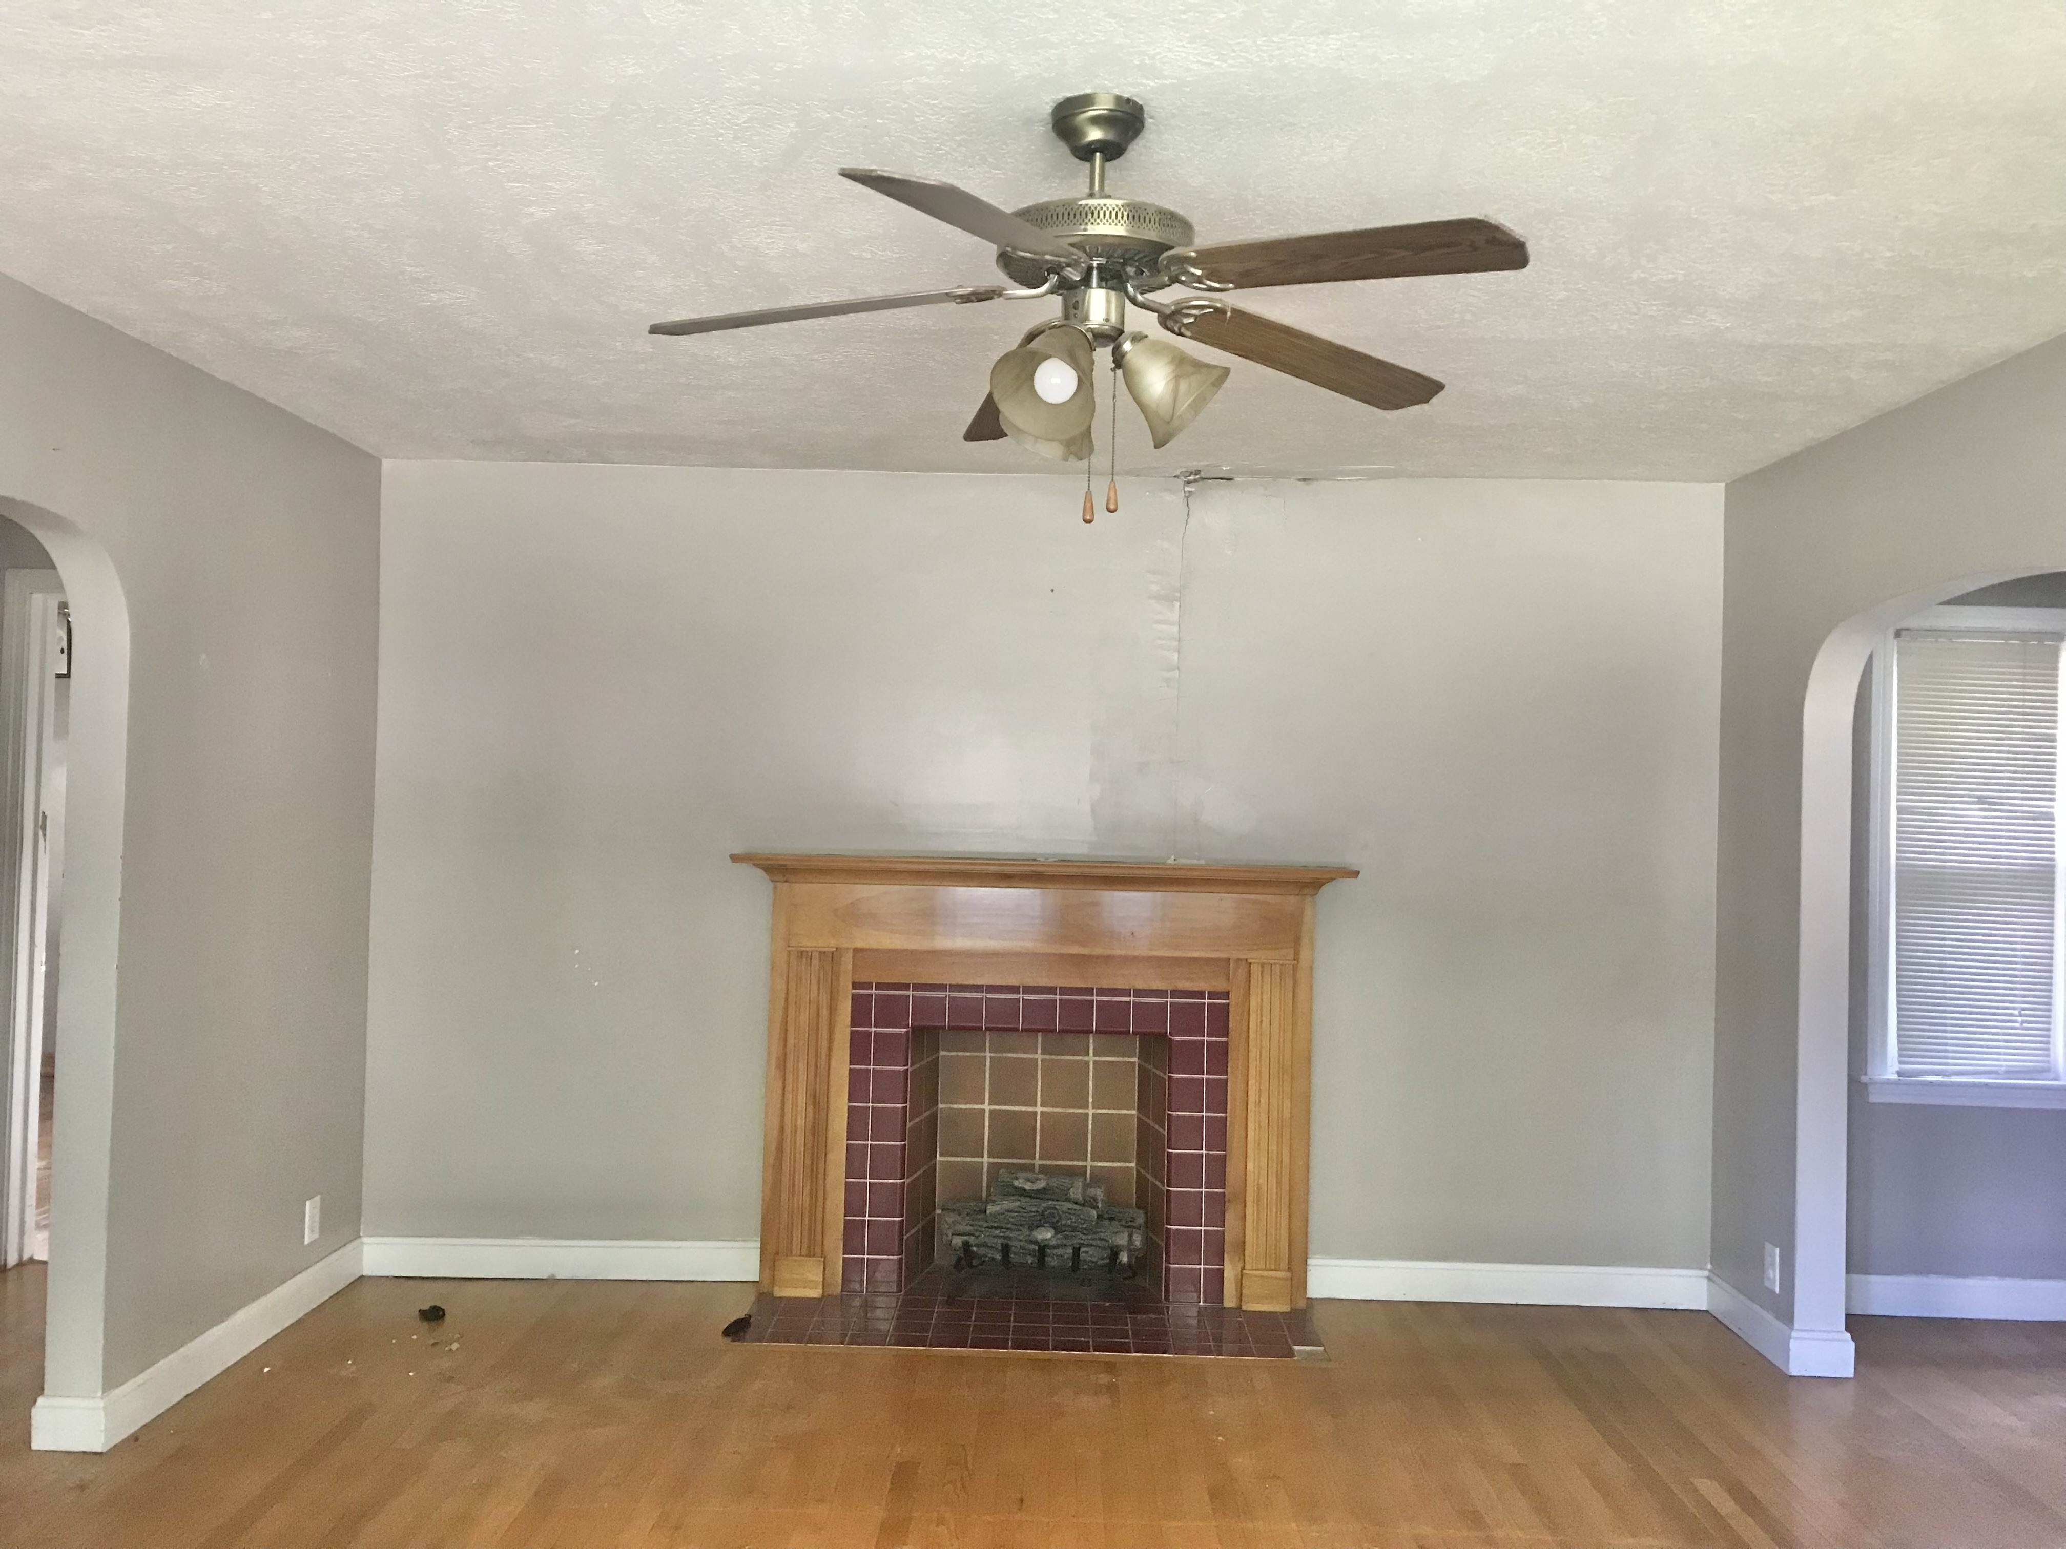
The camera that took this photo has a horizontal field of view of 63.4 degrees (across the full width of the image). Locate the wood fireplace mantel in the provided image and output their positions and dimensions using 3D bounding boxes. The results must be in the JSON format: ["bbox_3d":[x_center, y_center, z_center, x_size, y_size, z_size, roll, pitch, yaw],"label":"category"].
[{"bbox_3d":[0.021,0.886,4.838,1.783,1.275,0.221,1,-1,1],"label":"wood fireplace mantel"}]

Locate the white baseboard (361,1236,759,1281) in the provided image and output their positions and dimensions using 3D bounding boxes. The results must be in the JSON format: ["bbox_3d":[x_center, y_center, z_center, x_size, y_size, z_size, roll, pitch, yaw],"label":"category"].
[{"bbox_3d":[-1.392,1.437,4.952,1.183,0.112,0.019,1,-1,1],"label":"white baseboard"}]

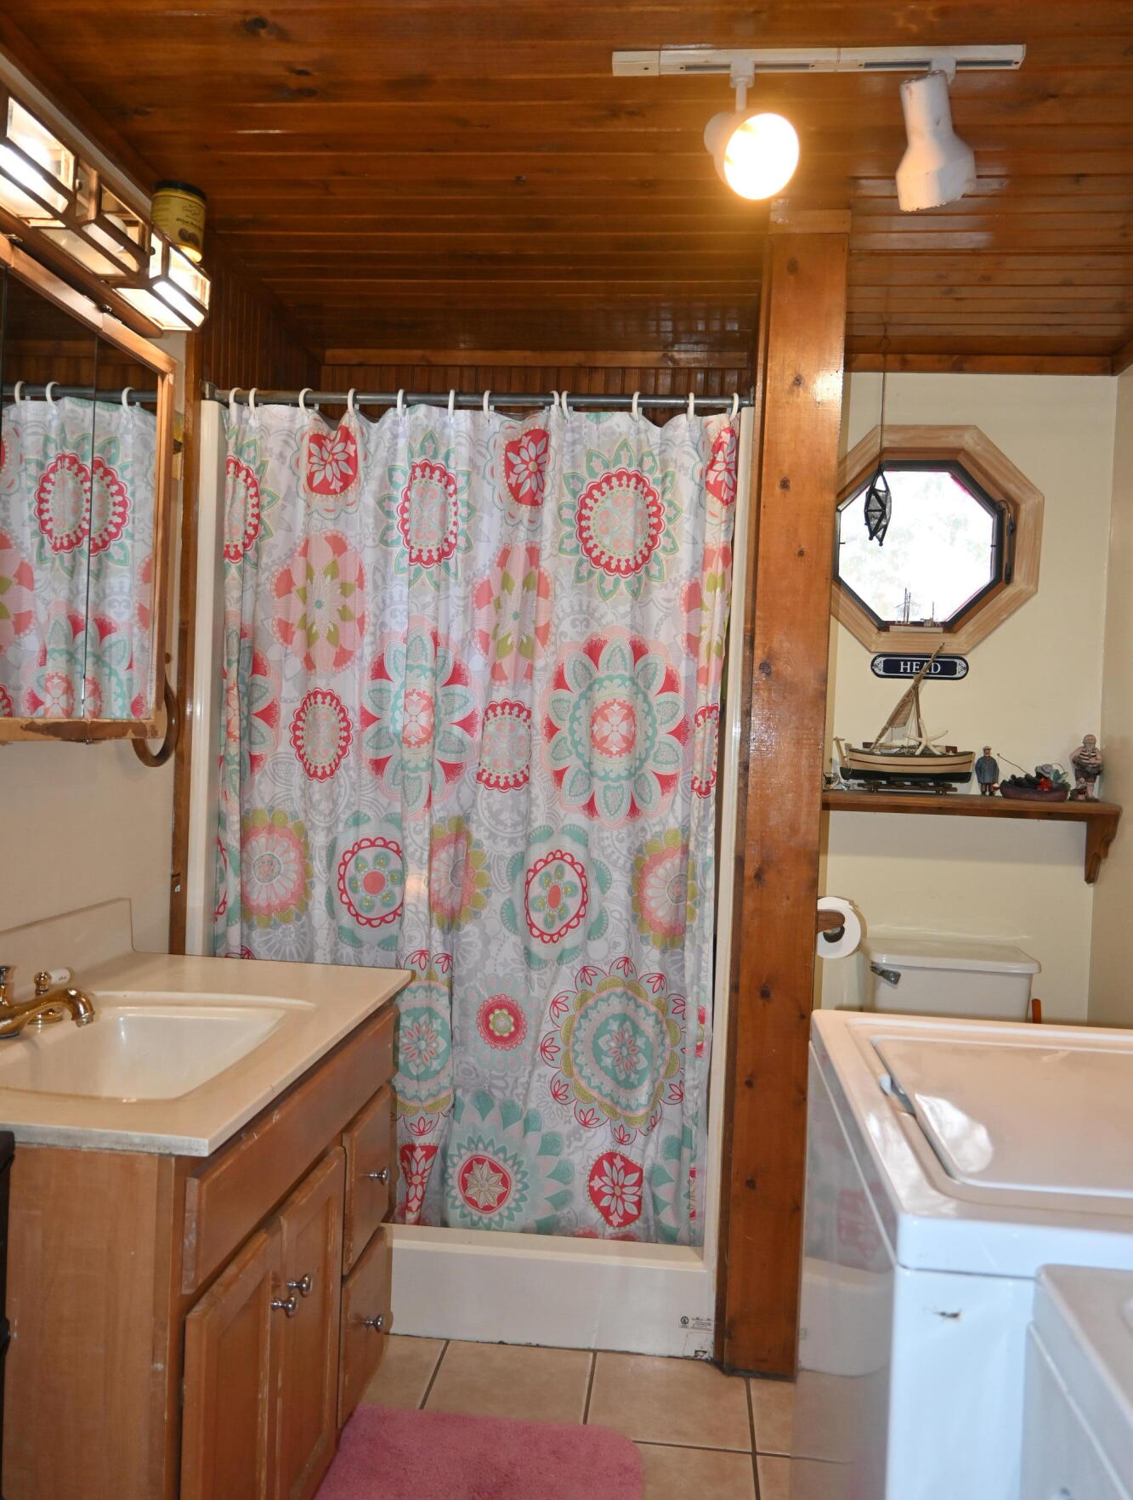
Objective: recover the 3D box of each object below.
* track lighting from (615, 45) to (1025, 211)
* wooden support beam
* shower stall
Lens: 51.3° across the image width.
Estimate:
[{"bbox_3d":[0.373,-0.931,1.791,0.607,0.245,0.200,2,1,6],"label":"track lighting"},{"bbox_3d":[0.440,0.109,2.430,0.155,2.330,0.120,2,1,6],"label":"wooden support beam"},{"bbox_3d":[-0.193,0.244,2.897,1.170,1.990,0.830,2,1,6],"label":"shower stall"}]

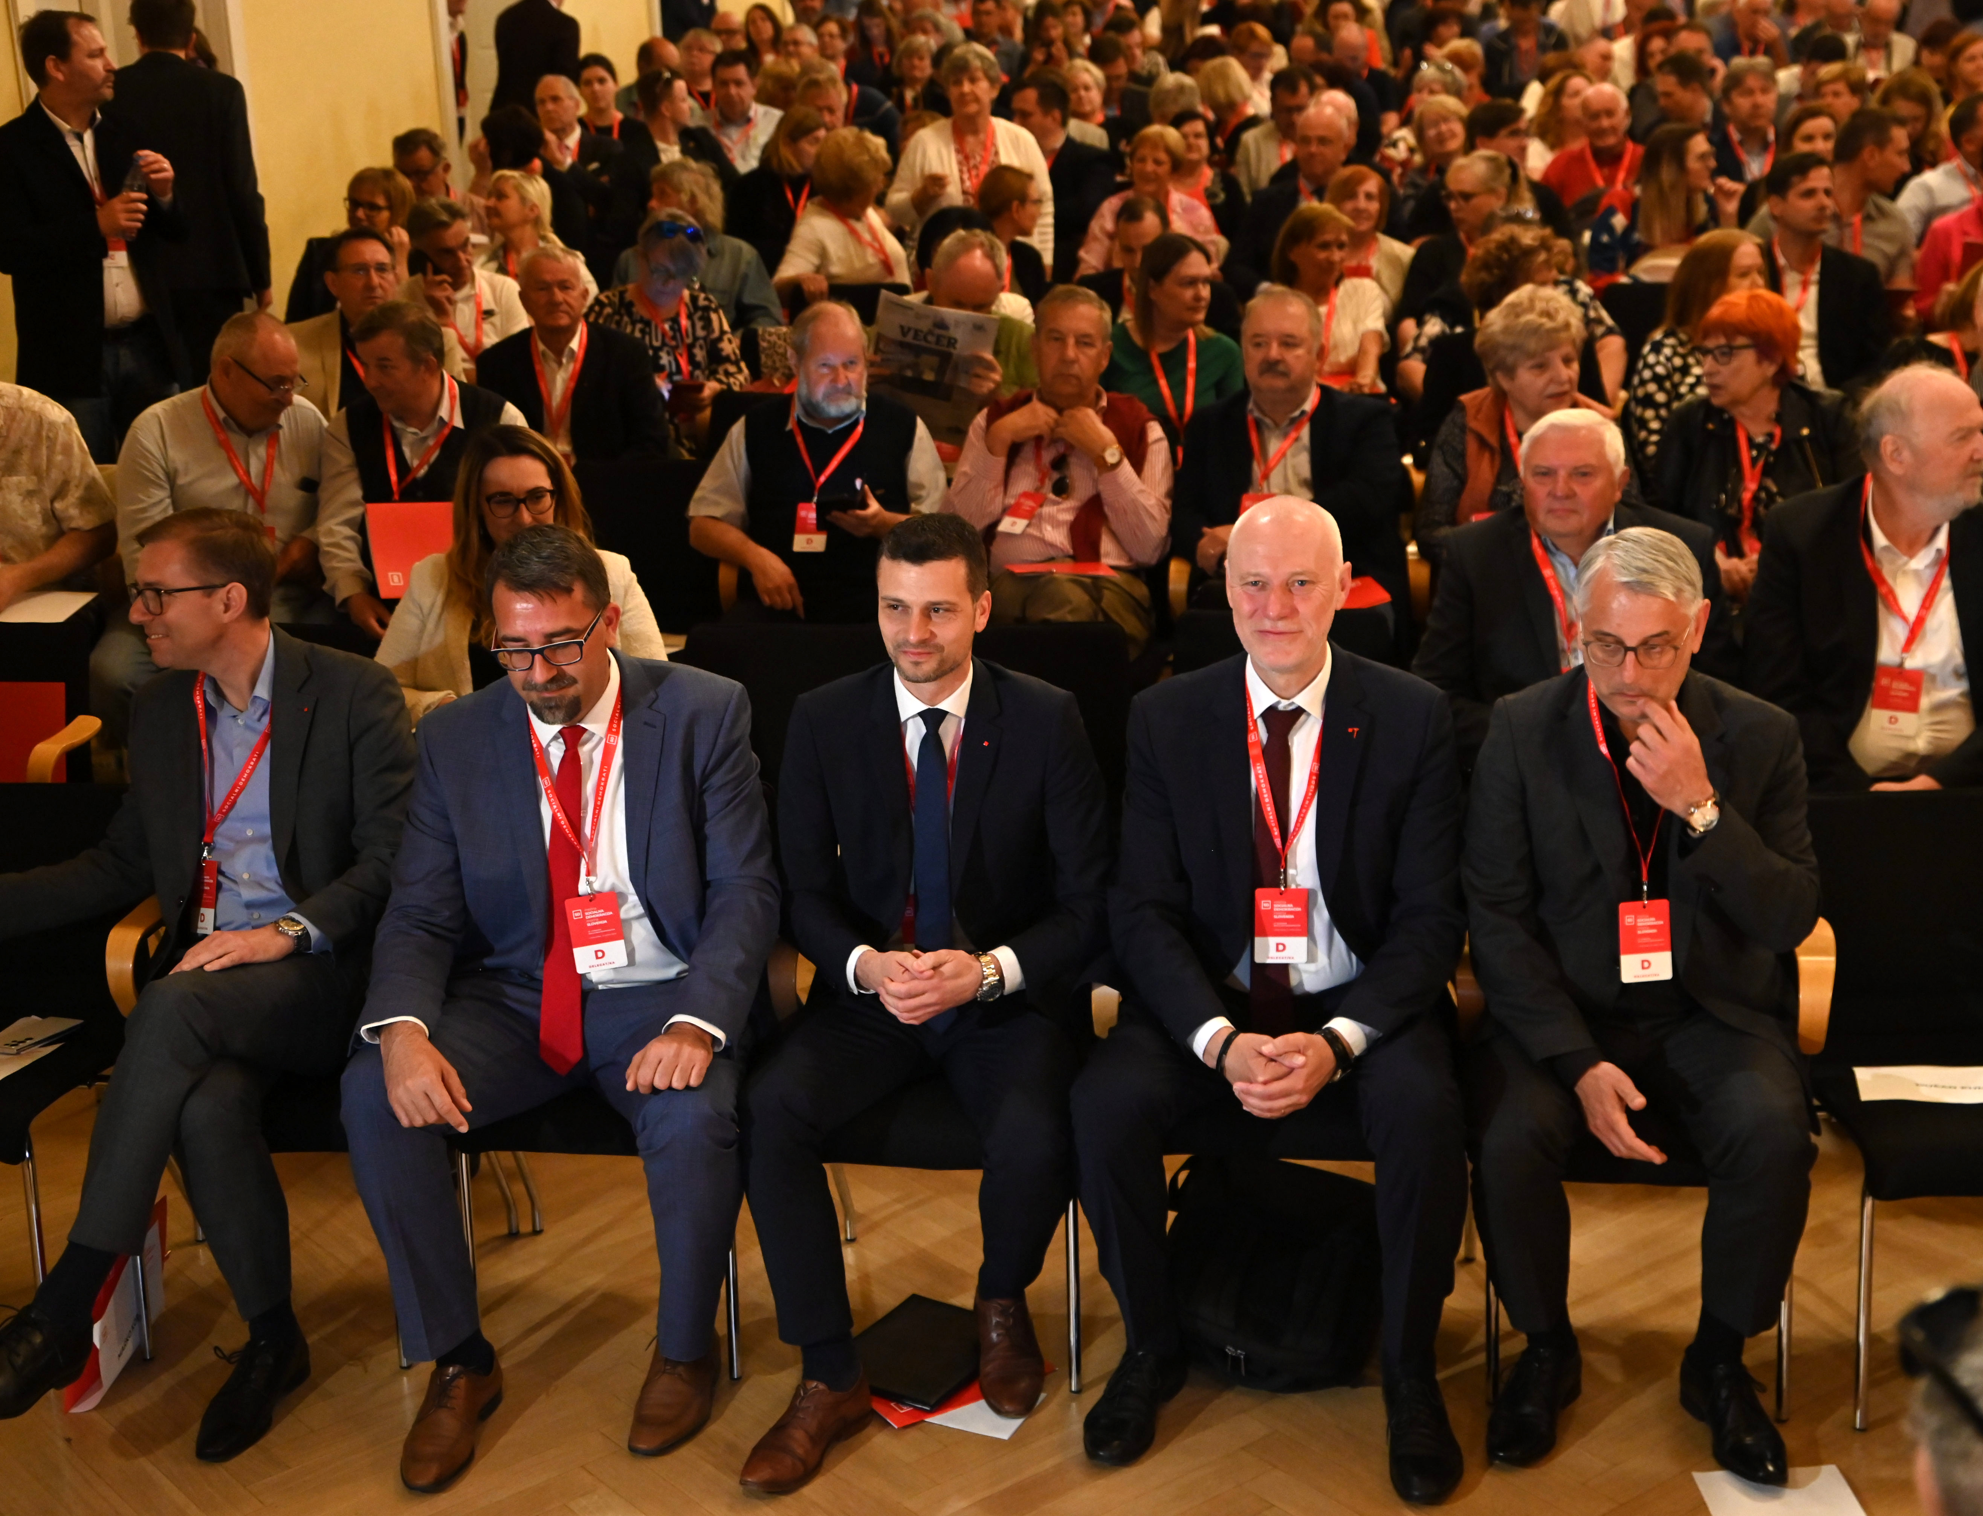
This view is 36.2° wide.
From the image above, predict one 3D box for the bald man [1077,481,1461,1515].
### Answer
[{"bbox_3d":[0.393,0.306,4.232,0.560,1.330,0.720,0,18,8],"label":"bald man"}]

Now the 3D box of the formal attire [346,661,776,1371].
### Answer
[{"bbox_3d":[-0.614,0.361,4.631,0.590,0.990,0.660,1,17,5],"label":"formal attire"}]

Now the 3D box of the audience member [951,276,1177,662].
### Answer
[{"bbox_3d":[0.155,-0.334,6.618,0.550,1.320,0.820,0,17,4],"label":"audience member"}]

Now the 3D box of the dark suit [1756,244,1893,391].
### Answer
[{"bbox_3d":[2.001,-0.941,7.482,0.500,0.680,0.420,-2,18,1],"label":"dark suit"}]

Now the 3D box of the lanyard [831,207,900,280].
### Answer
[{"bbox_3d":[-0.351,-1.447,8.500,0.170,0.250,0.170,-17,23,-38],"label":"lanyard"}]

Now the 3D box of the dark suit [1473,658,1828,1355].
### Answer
[{"bbox_3d":[0.902,0.342,4.235,0.510,0.880,0.640,0,18,8],"label":"dark suit"}]

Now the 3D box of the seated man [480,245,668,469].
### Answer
[{"bbox_3d":[-1.059,-0.567,7.430,0.540,1.320,0.820,0,17,3],"label":"seated man"}]

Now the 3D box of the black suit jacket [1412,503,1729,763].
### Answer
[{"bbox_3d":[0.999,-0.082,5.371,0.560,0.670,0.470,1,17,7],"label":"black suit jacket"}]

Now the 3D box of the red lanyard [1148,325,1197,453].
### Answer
[{"bbox_3d":[0.466,-0.919,7.695,0.130,0.350,0.130,0,17,4],"label":"red lanyard"}]

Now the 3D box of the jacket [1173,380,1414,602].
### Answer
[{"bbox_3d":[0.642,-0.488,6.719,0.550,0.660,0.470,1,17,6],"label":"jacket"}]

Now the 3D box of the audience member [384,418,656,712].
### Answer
[{"bbox_3d":[-0.787,0.094,5.172,0.500,1.250,0.740,0,18,8],"label":"audience member"}]

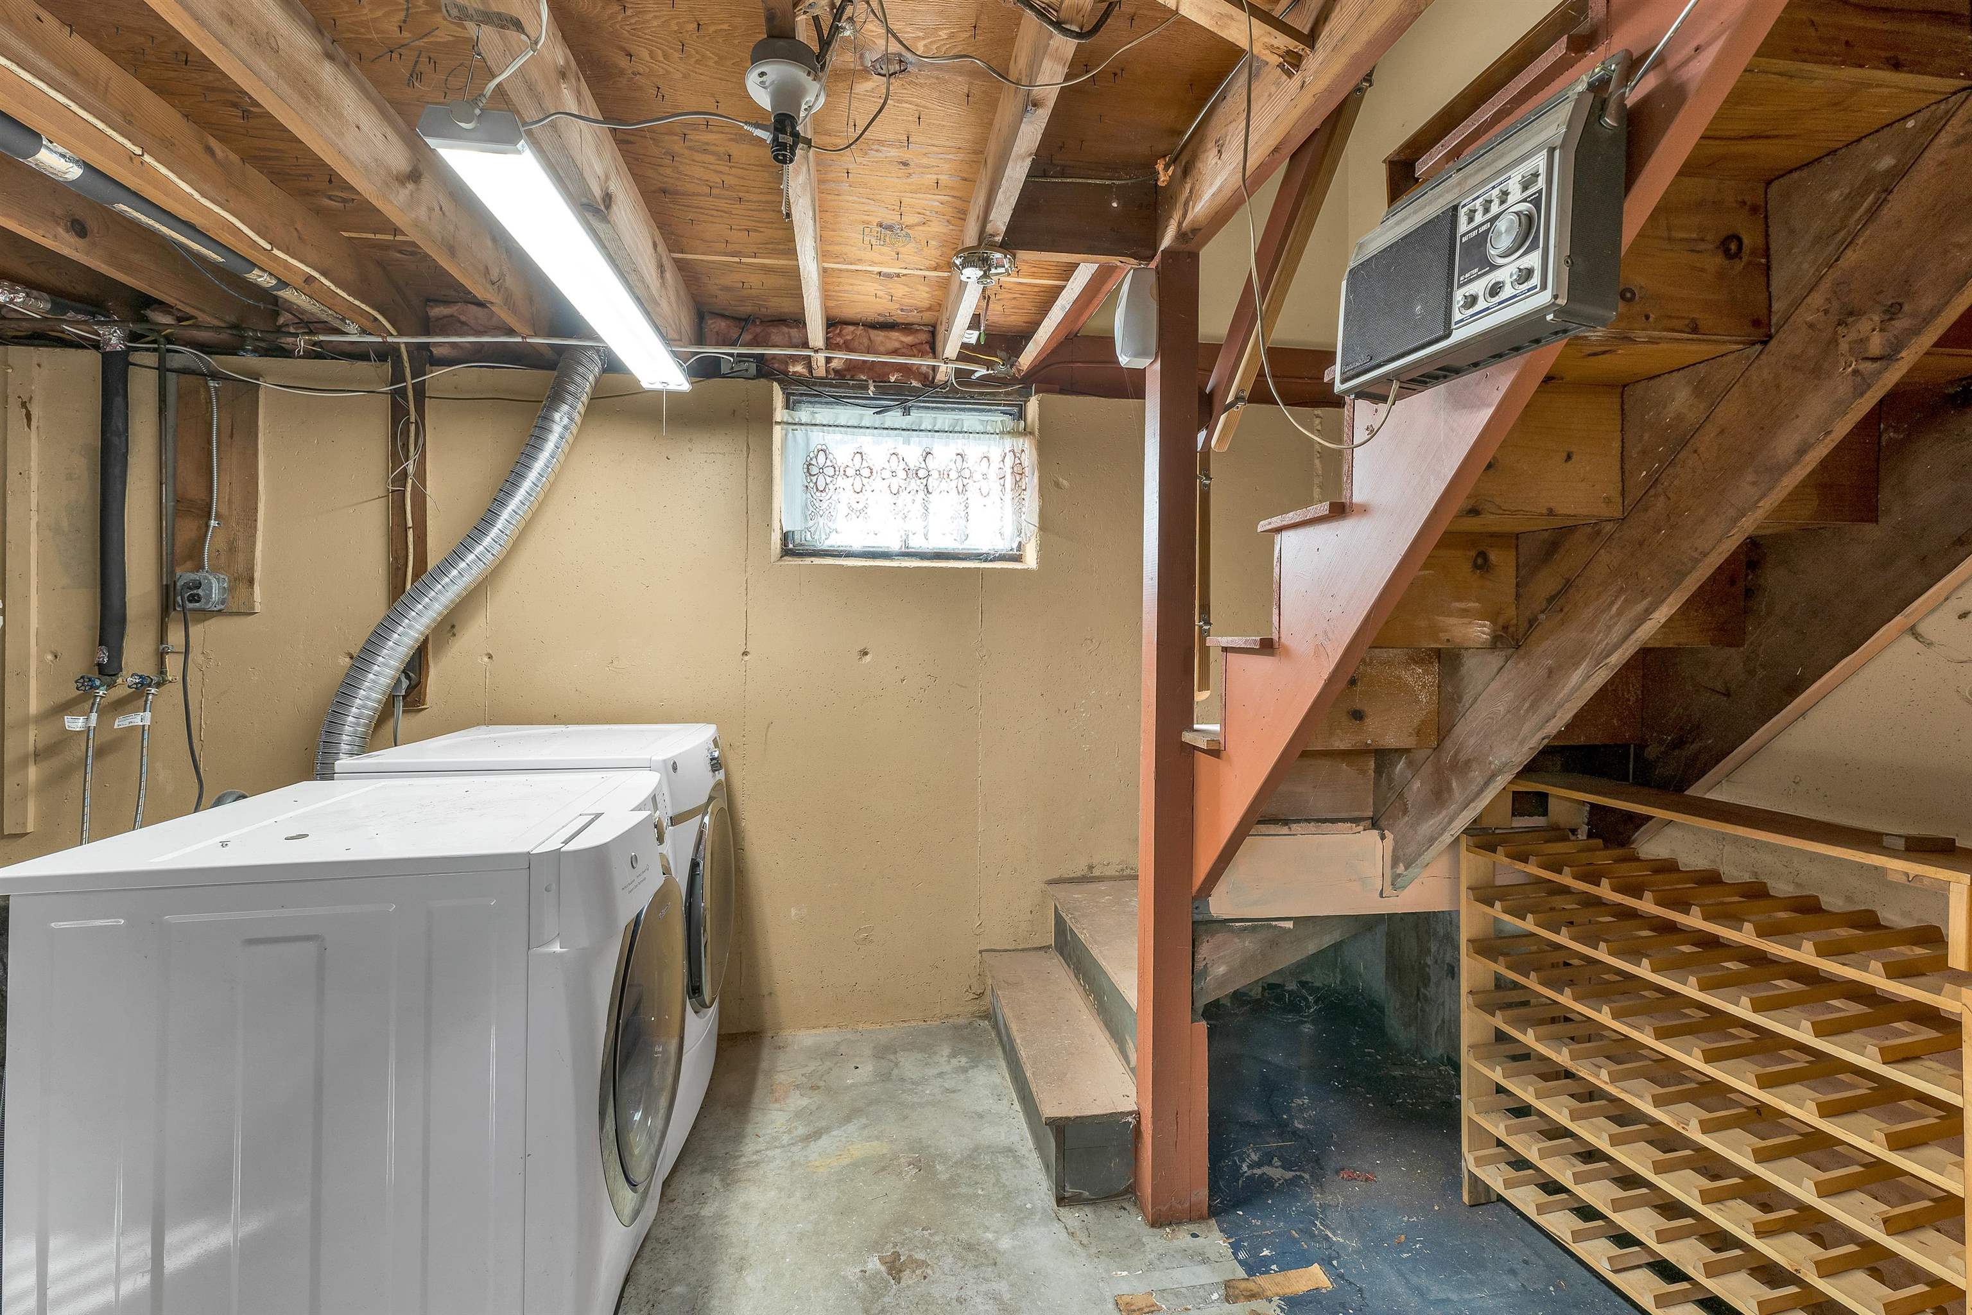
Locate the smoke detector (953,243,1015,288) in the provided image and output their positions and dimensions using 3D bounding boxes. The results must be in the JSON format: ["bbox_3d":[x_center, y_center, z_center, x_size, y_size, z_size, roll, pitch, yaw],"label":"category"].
[{"bbox_3d":[-0.005,-0.895,1.786,0.147,0.046,0.147,0,1,-10],"label":"smoke detector"}]

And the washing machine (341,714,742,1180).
[{"bbox_3d":[-1.108,0.738,2.091,0.757,1.037,0.680,0,1,-10],"label":"washing machine"}]

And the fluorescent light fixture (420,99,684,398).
[{"bbox_3d":[-0.925,-0.872,1.839,0.158,0.066,1.195,0,1,-9],"label":"fluorescent light fixture"}]

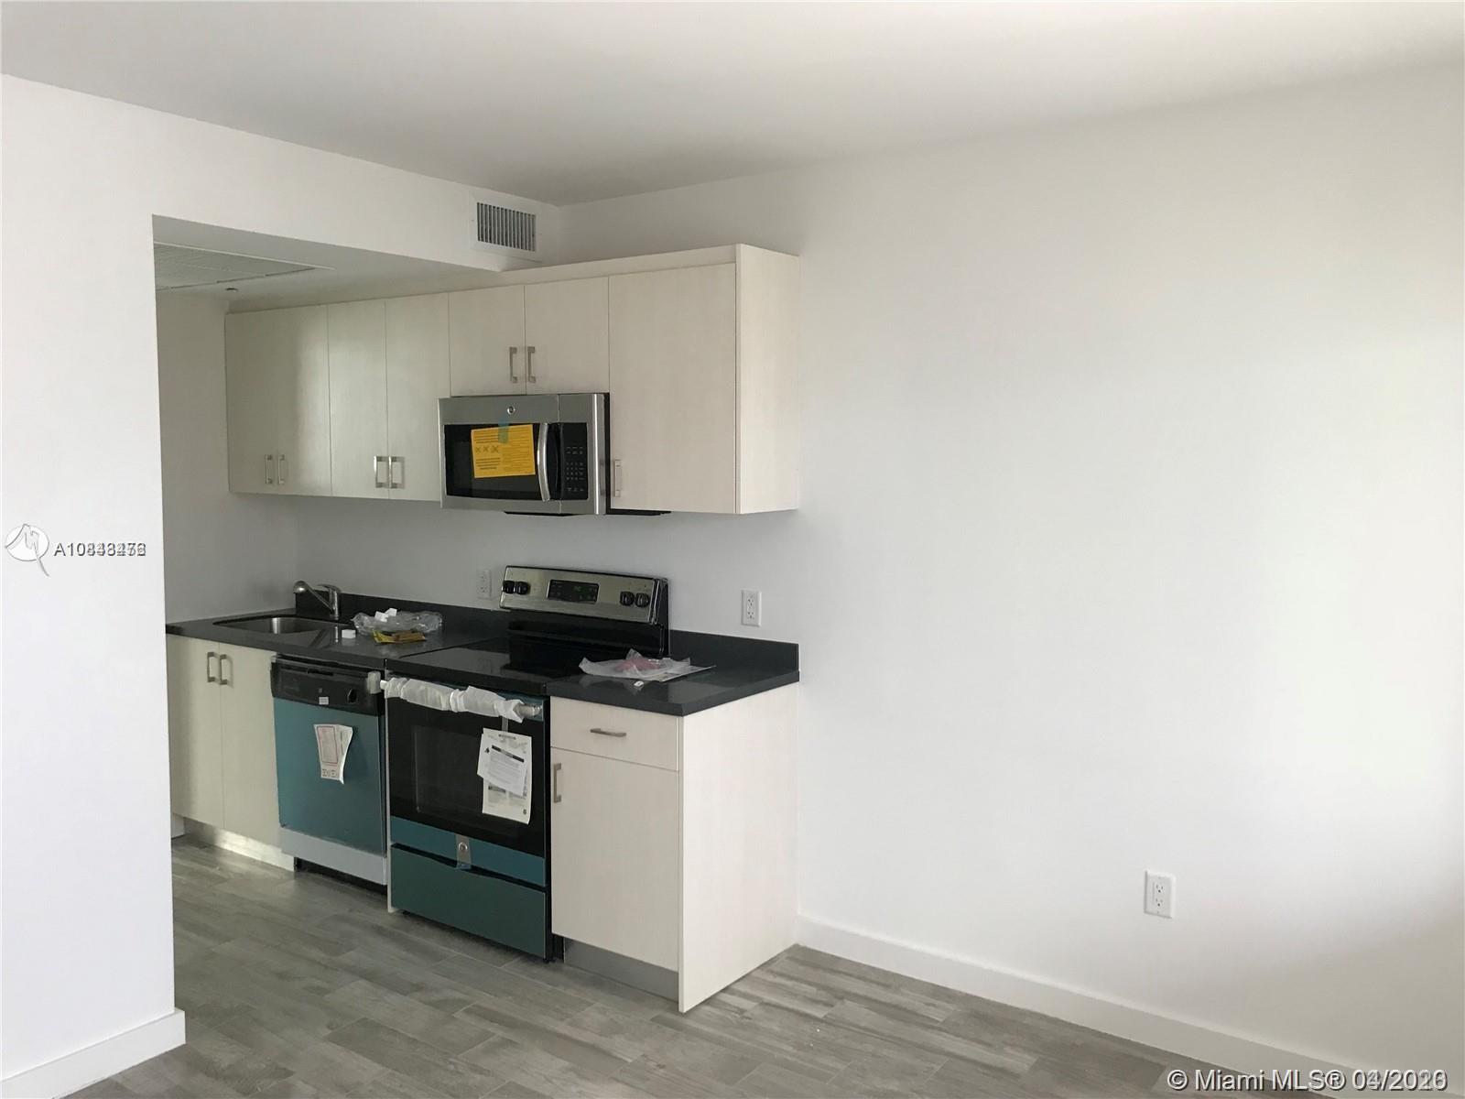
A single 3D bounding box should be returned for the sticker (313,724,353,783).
[{"bbox_3d":[-1.467,0.750,4.330,0.195,0.202,0.030,3,6,35],"label":"sticker"}]

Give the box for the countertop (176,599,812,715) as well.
[{"bbox_3d":[-1.075,0.331,4.425,2.725,0.132,0.625,3,6,35],"label":"countertop"}]

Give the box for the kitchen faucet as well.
[{"bbox_3d":[-1.770,0.220,5.059,0.054,0.176,0.212,3,6,35],"label":"kitchen faucet"}]

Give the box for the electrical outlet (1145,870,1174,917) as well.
[{"bbox_3d":[1.172,0.950,3.256,0.073,0.117,0.011,3,6,35],"label":"electrical outlet"}]

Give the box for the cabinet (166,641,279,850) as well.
[{"bbox_3d":[-1.877,0.764,5.035,0.745,0.835,0.620,3,6,35],"label":"cabinet"}]

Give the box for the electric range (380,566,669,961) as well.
[{"bbox_3d":[-0.730,0.701,4.174,0.763,1.195,0.665,3,6,35],"label":"electric range"}]

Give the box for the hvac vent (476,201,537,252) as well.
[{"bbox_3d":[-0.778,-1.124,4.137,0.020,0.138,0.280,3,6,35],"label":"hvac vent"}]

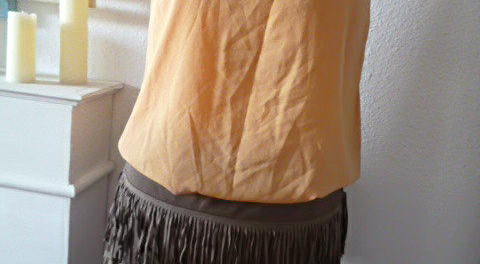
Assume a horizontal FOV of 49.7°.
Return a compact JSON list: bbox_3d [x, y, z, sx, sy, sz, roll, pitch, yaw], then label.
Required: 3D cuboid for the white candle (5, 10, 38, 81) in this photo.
[{"bbox_3d":[-0.490,-0.190,1.162,0.062,0.149,0.062,1,16,-23],"label":"white candle"}]

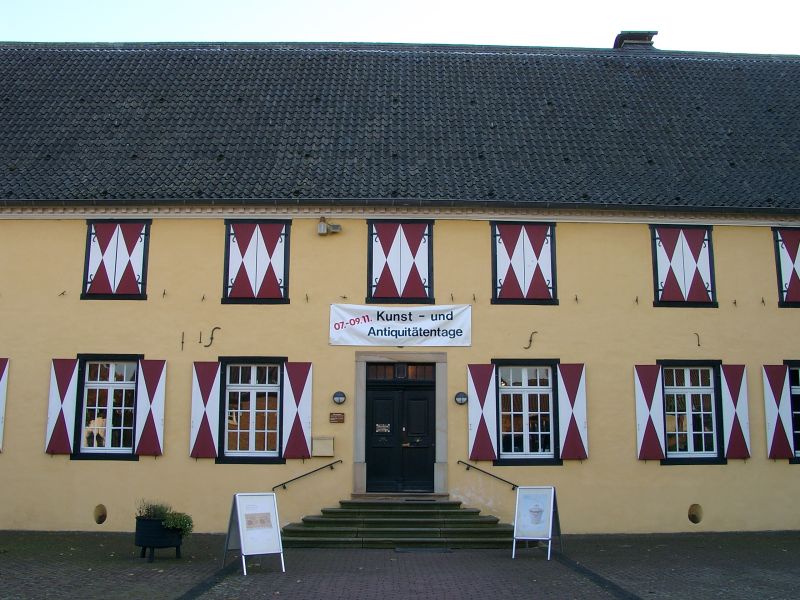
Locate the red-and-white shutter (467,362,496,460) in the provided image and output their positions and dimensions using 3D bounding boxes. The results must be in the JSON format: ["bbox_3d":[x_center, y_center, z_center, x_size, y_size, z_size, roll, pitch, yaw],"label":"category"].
[{"bbox_3d":[1.798,2.441,17.108,0.596,2.065,0.060,1,-9,-1],"label":"red-and-white shutter"}]

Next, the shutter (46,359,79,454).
[{"bbox_3d":[-7.278,2.302,16.991,0.566,2.010,0.060,1,-9,-1],"label":"shutter"}]

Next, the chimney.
[{"bbox_3d":[7.579,-8.078,25.313,1.172,0.720,0.950,1,-9,-1],"label":"chimney"}]

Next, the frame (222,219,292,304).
[{"bbox_3d":[-3.188,-0.847,17.618,1.515,1.924,0.130,1,-9,-1],"label":"frame"}]

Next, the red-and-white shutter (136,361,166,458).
[{"bbox_3d":[-5.380,2.329,17.016,0.582,2.030,0.060,1,-9,-1],"label":"red-and-white shutter"}]

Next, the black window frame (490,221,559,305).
[{"bbox_3d":[2.662,-0.787,16.797,1.428,1.804,0.150,0,-9,-1],"label":"black window frame"}]

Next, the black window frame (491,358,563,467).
[{"bbox_3d":[2.639,2.325,16.293,1.433,2.180,0.150,0,-9,-1],"label":"black window frame"}]

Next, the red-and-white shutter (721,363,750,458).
[{"bbox_3d":[6.979,2.321,16.311,0.523,1.922,0.060,0,-9,-1],"label":"red-and-white shutter"}]

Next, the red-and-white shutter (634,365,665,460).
[{"bbox_3d":[5.211,2.336,16.312,0.555,1.948,0.050,0,-9,-1],"label":"red-and-white shutter"}]

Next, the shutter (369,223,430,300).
[{"bbox_3d":[0.016,-0.836,16.726,1.192,1.609,0.060,0,-9,-1],"label":"shutter"}]

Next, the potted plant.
[{"bbox_3d":[-3.784,3.685,12.624,0.923,0.934,0.770,0,-9,-1],"label":"potted plant"}]

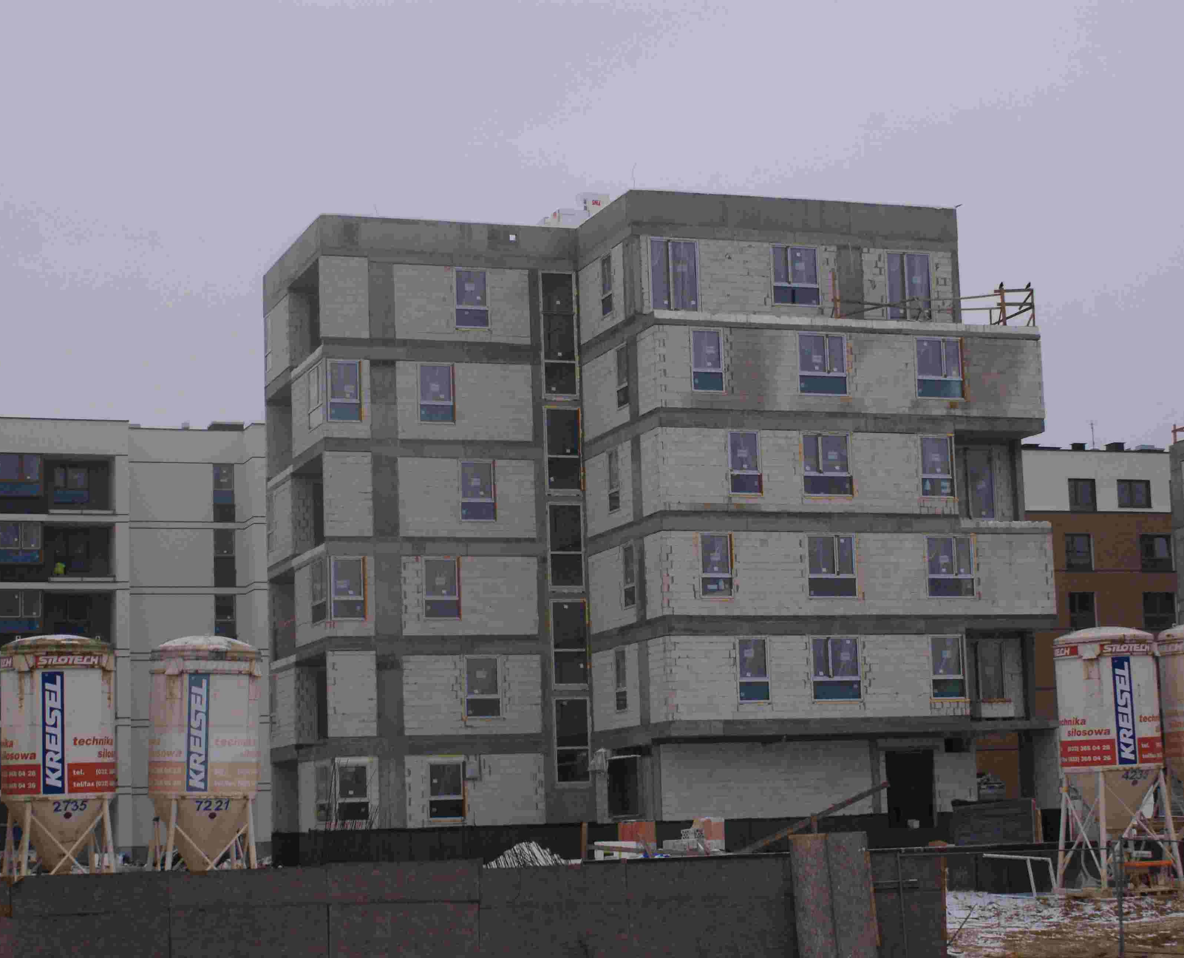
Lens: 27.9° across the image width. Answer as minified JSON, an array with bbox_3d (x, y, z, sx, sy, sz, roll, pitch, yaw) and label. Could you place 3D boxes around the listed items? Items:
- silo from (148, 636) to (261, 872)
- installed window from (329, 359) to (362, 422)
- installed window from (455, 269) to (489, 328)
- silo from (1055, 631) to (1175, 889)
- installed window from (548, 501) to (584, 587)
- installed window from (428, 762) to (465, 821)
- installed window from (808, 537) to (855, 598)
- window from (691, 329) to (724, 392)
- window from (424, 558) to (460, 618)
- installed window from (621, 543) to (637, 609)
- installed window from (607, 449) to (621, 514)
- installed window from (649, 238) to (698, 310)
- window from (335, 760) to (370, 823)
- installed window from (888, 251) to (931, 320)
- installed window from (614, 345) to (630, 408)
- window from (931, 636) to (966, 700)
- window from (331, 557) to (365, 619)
[{"bbox_3d":[-8.652,6.576,53.144,2.450,6.150,2.450,0,-9,-14],"label":"silo"},{"bbox_3d":[-7.475,-2.664,72.073,1.031,1.800,0.130,1,-9,-19],"label":"installed window"},{"bbox_3d":[-3.550,-5.330,70.531,0.980,1.740,0.100,1,-9,-20],"label":"installed window"},{"bbox_3d":[12.613,6.734,57.840,2.450,6.270,2.450,0,-8,-13],"label":"silo"},{"bbox_3d":[-0.795,2.037,73.746,1.060,2.619,0.130,1,-9,-19],"label":"installed window"},{"bbox_3d":[-4.163,8.909,68.130,1.000,1.680,0.100,1,-9,-20],"label":"installed window"},{"bbox_3d":[6.690,2.432,66.605,1.420,1.740,0.100,1,-9,-20],"label":"installed window"},{"bbox_3d":[3.283,-3.360,67.737,0.957,1.779,0.120,1,-9,-18],"label":"window"},{"bbox_3d":[-4.546,3.310,72.181,1.100,1.814,0.130,1,-9,-19],"label":"window"},{"bbox_3d":[1.077,2.791,68.796,0.120,1.782,1.085,1,-9,-19],"label":"installed window"},{"bbox_3d":[0.655,0.054,70.150,0.120,1.796,1.065,1,-9,-19],"label":"installed window"},{"bbox_3d":[2.319,-5.807,67.824,1.420,2.040,0.100,1,-9,-20],"label":"installed window"},{"bbox_3d":[-6.918,9.007,68.885,1.036,1.799,0.120,1,-9,-18],"label":"window"},{"bbox_3d":[9.352,-5.693,70.328,1.380,2.020,0.100,1,-9,-20],"label":"installed window"},{"bbox_3d":[0.846,-2.920,68.281,0.100,1.700,0.920,1,-9,-20],"label":"installed window"},{"bbox_3d":[10.519,5.551,70.426,1.023,1.859,0.130,1,-9,-19],"label":"window"},{"bbox_3d":[-7.120,3.199,69.760,1.016,1.833,0.120,1,-9,-18],"label":"window"}]

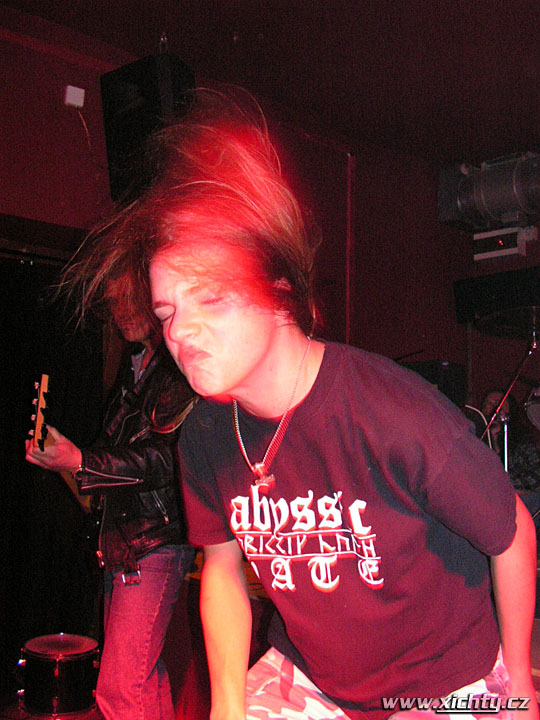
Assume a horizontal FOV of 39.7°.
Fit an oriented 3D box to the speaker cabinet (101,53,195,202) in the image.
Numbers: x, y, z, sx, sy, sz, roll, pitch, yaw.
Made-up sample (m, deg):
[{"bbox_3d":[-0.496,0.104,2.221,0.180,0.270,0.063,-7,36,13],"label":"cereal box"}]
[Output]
[{"bbox_3d":[-0.500,-1.029,3.451,0.395,0.580,0.310,-3,3,35],"label":"speaker cabinet"}]

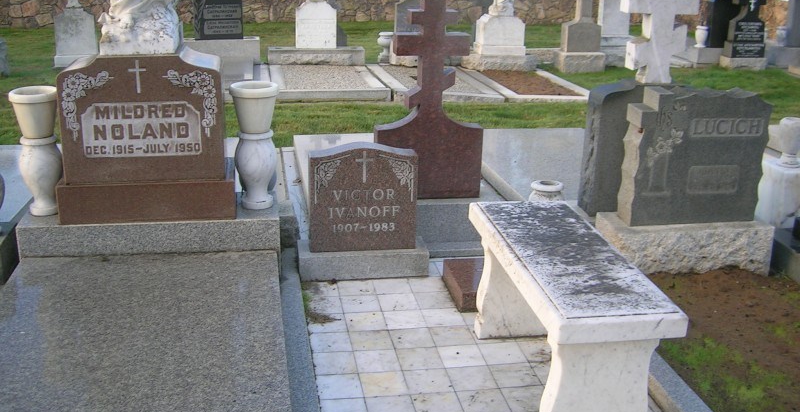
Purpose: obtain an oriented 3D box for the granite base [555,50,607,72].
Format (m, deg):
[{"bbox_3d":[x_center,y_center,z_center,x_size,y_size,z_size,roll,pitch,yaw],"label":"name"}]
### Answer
[{"bbox_3d":[2.275,-1.828,10.265,0.568,0.225,0.413,-1,19,-10],"label":"granite base"}]

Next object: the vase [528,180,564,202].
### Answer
[{"bbox_3d":[0.687,0.025,3.822,0.200,0.270,0.200,-2,19,-10],"label":"vase"}]

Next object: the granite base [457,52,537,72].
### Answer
[{"bbox_3d":[1.240,-1.803,10.030,0.820,0.200,0.500,-3,19,-12],"label":"granite base"}]

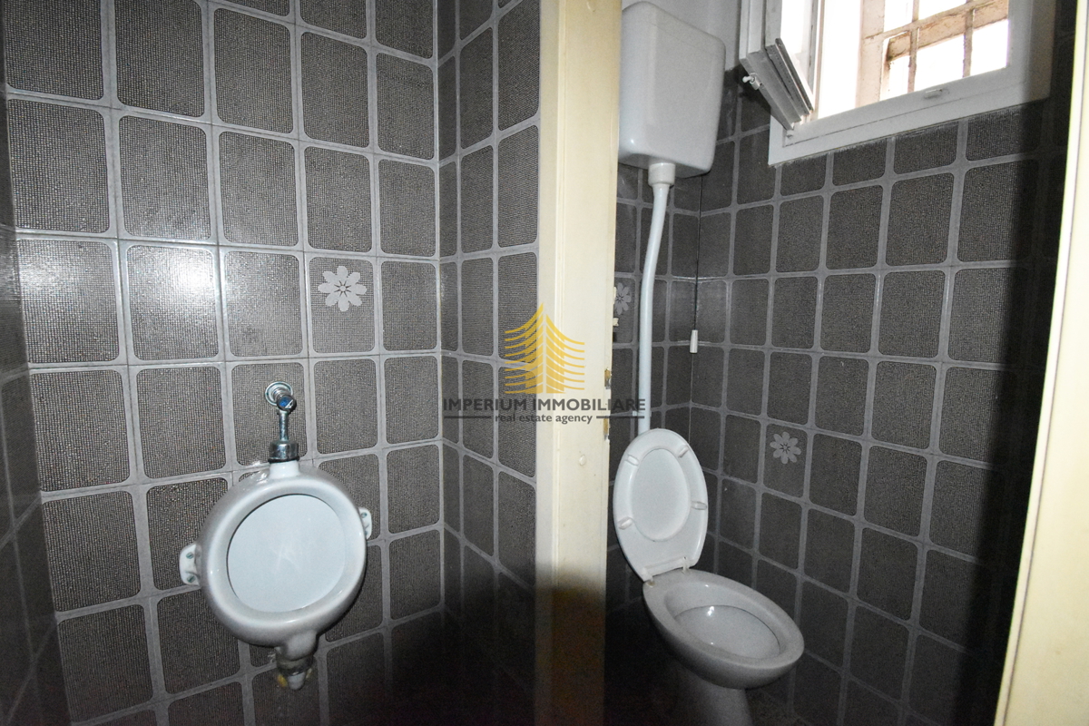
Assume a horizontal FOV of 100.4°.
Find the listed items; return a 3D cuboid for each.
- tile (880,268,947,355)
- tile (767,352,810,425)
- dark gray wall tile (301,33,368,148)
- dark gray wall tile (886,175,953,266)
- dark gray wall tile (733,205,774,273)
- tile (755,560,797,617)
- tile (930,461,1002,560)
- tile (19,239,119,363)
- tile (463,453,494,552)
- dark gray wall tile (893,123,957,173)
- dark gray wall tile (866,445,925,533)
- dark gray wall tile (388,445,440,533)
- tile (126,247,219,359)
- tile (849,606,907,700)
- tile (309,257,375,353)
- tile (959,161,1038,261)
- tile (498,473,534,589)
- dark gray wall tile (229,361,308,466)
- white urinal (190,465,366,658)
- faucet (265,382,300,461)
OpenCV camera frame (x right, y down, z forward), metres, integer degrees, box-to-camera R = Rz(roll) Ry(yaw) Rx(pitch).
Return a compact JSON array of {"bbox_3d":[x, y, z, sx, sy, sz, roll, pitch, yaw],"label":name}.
[{"bbox_3d":[0.866,-0.116,1.069,0.010,0.194,0.114,-4,7,-36],"label":"tile"},{"bbox_3d":[0.754,0.075,1.400,0.010,0.212,0.127,-3,7,-33],"label":"tile"},{"bbox_3d":[-0.423,-0.548,0.923,0.119,0.192,0.010,-3,7,-31],"label":"dark gray wall tile"},{"bbox_3d":[0.899,-0.338,1.090,0.012,0.203,0.131,-3,7,-32],"label":"dark gray wall tile"},{"bbox_3d":[0.644,-0.379,1.402,0.010,0.201,0.123,-3,7,-33],"label":"dark gray wall tile"},{"bbox_3d":[0.747,0.753,1.469,0.010,0.211,0.131,-3,7,-33],"label":"tile"},{"bbox_3d":[0.940,0.322,1.009,0.010,0.194,0.114,-4,7,-36],"label":"tile"},{"bbox_3d":[-0.781,-0.101,0.751,0.110,0.194,0.010,-3,7,-30],"label":"tile"},{"bbox_3d":[-0.151,0.326,1.053,0.010,0.211,0.131,-4,8,-40],"label":"tile"},{"bbox_3d":[0.874,-0.492,1.043,0.010,0.080,0.116,-3,7,-33],"label":"dark gray wall tile"},{"bbox_3d":[0.913,0.329,1.181,0.010,0.212,0.127,-3,7,-33],"label":"dark gray wall tile"},{"bbox_3d":[-0.325,0.310,1.127,0.131,0.203,0.012,-3,7,-32],"label":"dark gray wall tile"},{"bbox_3d":[-0.702,-0.113,0.866,0.127,0.212,0.010,-3,7,-32],"label":"tile"},{"bbox_3d":[0.860,0.739,1.169,0.010,0.184,0.118,-3,7,-33],"label":"tile"},{"bbox_3d":[-0.430,-0.122,0.966,0.121,0.195,0.010,-3,7,-31],"label":"tile"},{"bbox_3d":[0.942,-0.312,0.946,0.010,0.195,0.116,-3,7,-33],"label":"tile"},{"bbox_3d":[-0.058,0.325,0.894,0.010,0.201,0.122,-4,8,-40],"label":"tile"},{"bbox_3d":[-0.551,0.100,0.913,0.124,0.201,0.010,-3,7,-31],"label":"dark gray wall tile"},{"bbox_3d":[-0.499,0.429,0.889,0.345,0.430,0.270,-3,7,-32],"label":"white urinal"},{"bbox_3d":[-0.536,0.122,0.930,0.055,0.156,0.095,-3,7,-31],"label":"faucet"}]

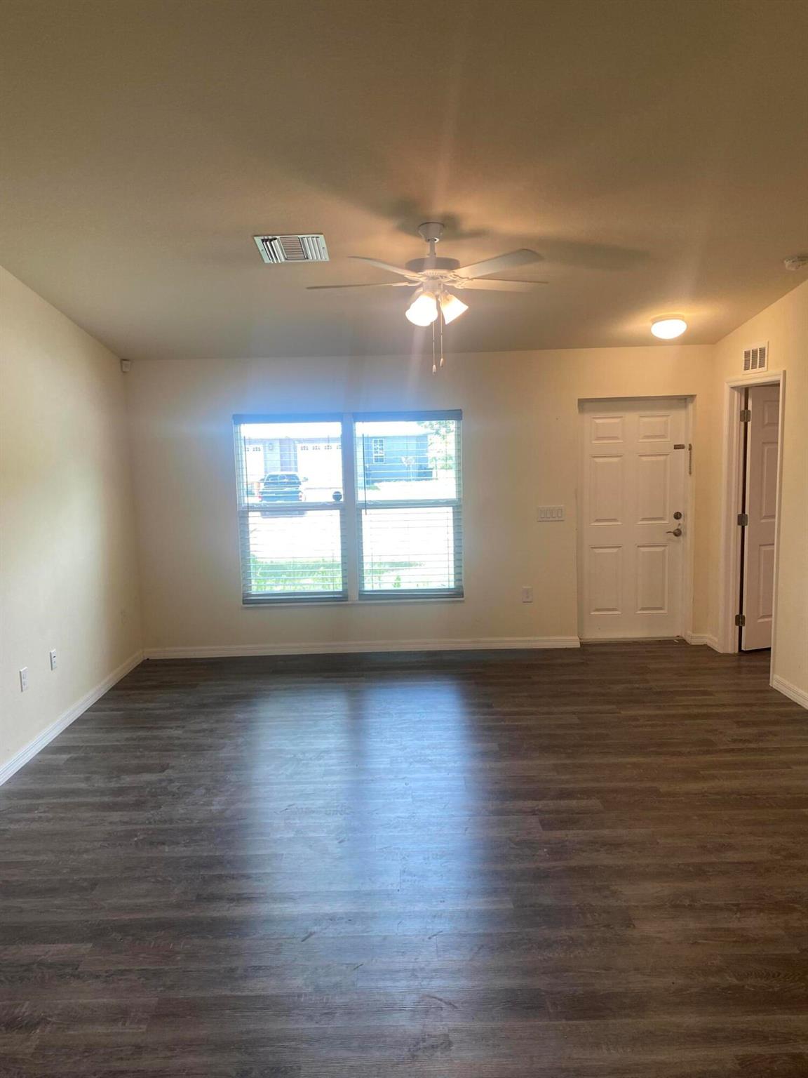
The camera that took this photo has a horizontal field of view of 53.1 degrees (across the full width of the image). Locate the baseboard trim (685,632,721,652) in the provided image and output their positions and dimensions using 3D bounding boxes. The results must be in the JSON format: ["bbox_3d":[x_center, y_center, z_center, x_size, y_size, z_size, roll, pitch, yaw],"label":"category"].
[{"bbox_3d":[2.458,0.837,6.702,0.169,0.088,0.418,-2,7,-1],"label":"baseboard trim"}]

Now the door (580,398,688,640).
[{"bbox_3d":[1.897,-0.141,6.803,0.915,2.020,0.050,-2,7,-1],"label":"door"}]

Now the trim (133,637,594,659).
[{"bbox_3d":[-0.341,0.909,6.716,3.602,0.087,0.017,-2,7,-1],"label":"trim"}]

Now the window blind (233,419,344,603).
[{"bbox_3d":[-0.916,-0.239,6.603,0.864,1.542,0.060,-2,7,-1],"label":"window blind"}]

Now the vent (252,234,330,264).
[{"bbox_3d":[-0.583,-1.517,4.264,0.353,0.020,0.355,-2,-2,-1],"label":"vent"}]

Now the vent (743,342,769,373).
[{"bbox_3d":[2.498,-1.287,5.769,0.020,0.199,0.383,-2,7,-1],"label":"vent"}]

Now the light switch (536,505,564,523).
[{"bbox_3d":[1.203,-0.202,6.605,0.212,0.119,0.014,-2,7,-1],"label":"light switch"}]

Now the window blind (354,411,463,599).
[{"bbox_3d":[0.049,-0.267,6.616,0.861,1.542,0.060,-2,7,-1],"label":"window blind"}]

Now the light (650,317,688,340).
[{"bbox_3d":[1.869,-1.483,5.693,0.269,0.134,0.269,-2,-2,-1],"label":"light"}]

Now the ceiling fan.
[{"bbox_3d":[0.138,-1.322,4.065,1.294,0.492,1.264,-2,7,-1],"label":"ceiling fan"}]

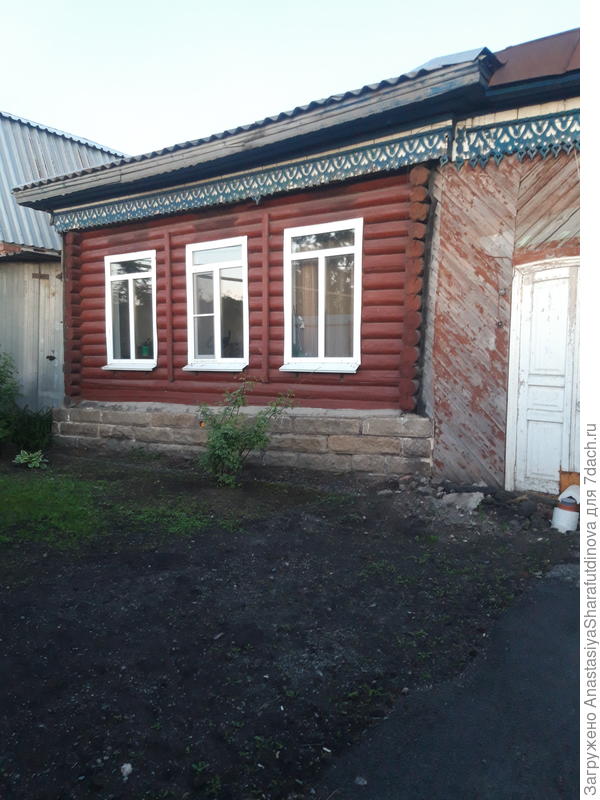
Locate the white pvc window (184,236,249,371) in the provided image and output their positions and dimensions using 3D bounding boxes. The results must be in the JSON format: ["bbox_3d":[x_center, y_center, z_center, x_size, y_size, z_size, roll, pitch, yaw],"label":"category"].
[{"bbox_3d":[-1.129,-1.254,7.995,1.070,1.710,0.150,3,5,33],"label":"white pvc window"}]

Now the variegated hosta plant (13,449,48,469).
[{"bbox_3d":[-3.947,0.857,8.800,0.520,0.270,0.500,3,5,33],"label":"variegated hosta plant"}]

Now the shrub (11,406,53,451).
[{"bbox_3d":[-4.379,0.465,9.800,0.700,0.730,0.650,3,5,33],"label":"shrub"}]

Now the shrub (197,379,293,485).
[{"bbox_3d":[-0.608,0.374,6.700,0.980,1.150,0.900,3,5,33],"label":"shrub"}]

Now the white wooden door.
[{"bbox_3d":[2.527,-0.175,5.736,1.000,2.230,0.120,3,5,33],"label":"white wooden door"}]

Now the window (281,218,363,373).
[{"bbox_3d":[0.243,-1.204,7.115,1.080,1.730,0.150,3,5,33],"label":"window"}]

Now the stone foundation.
[{"bbox_3d":[-1.241,0.488,8.341,6.550,0.730,0.400,1,4,33],"label":"stone foundation"}]

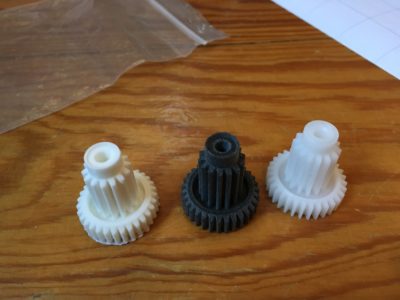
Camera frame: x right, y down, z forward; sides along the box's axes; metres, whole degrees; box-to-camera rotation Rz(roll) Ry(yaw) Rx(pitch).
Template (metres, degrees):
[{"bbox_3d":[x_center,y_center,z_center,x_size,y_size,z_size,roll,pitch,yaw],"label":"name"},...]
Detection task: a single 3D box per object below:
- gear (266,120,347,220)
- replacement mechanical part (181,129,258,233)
[{"bbox_3d":[0.049,0.006,0.148,0.034,0.039,0.034,-2,46,0],"label":"gear"},{"bbox_3d":[0.009,0.011,0.145,0.034,0.039,0.034,-2,46,0],"label":"replacement mechanical part"}]

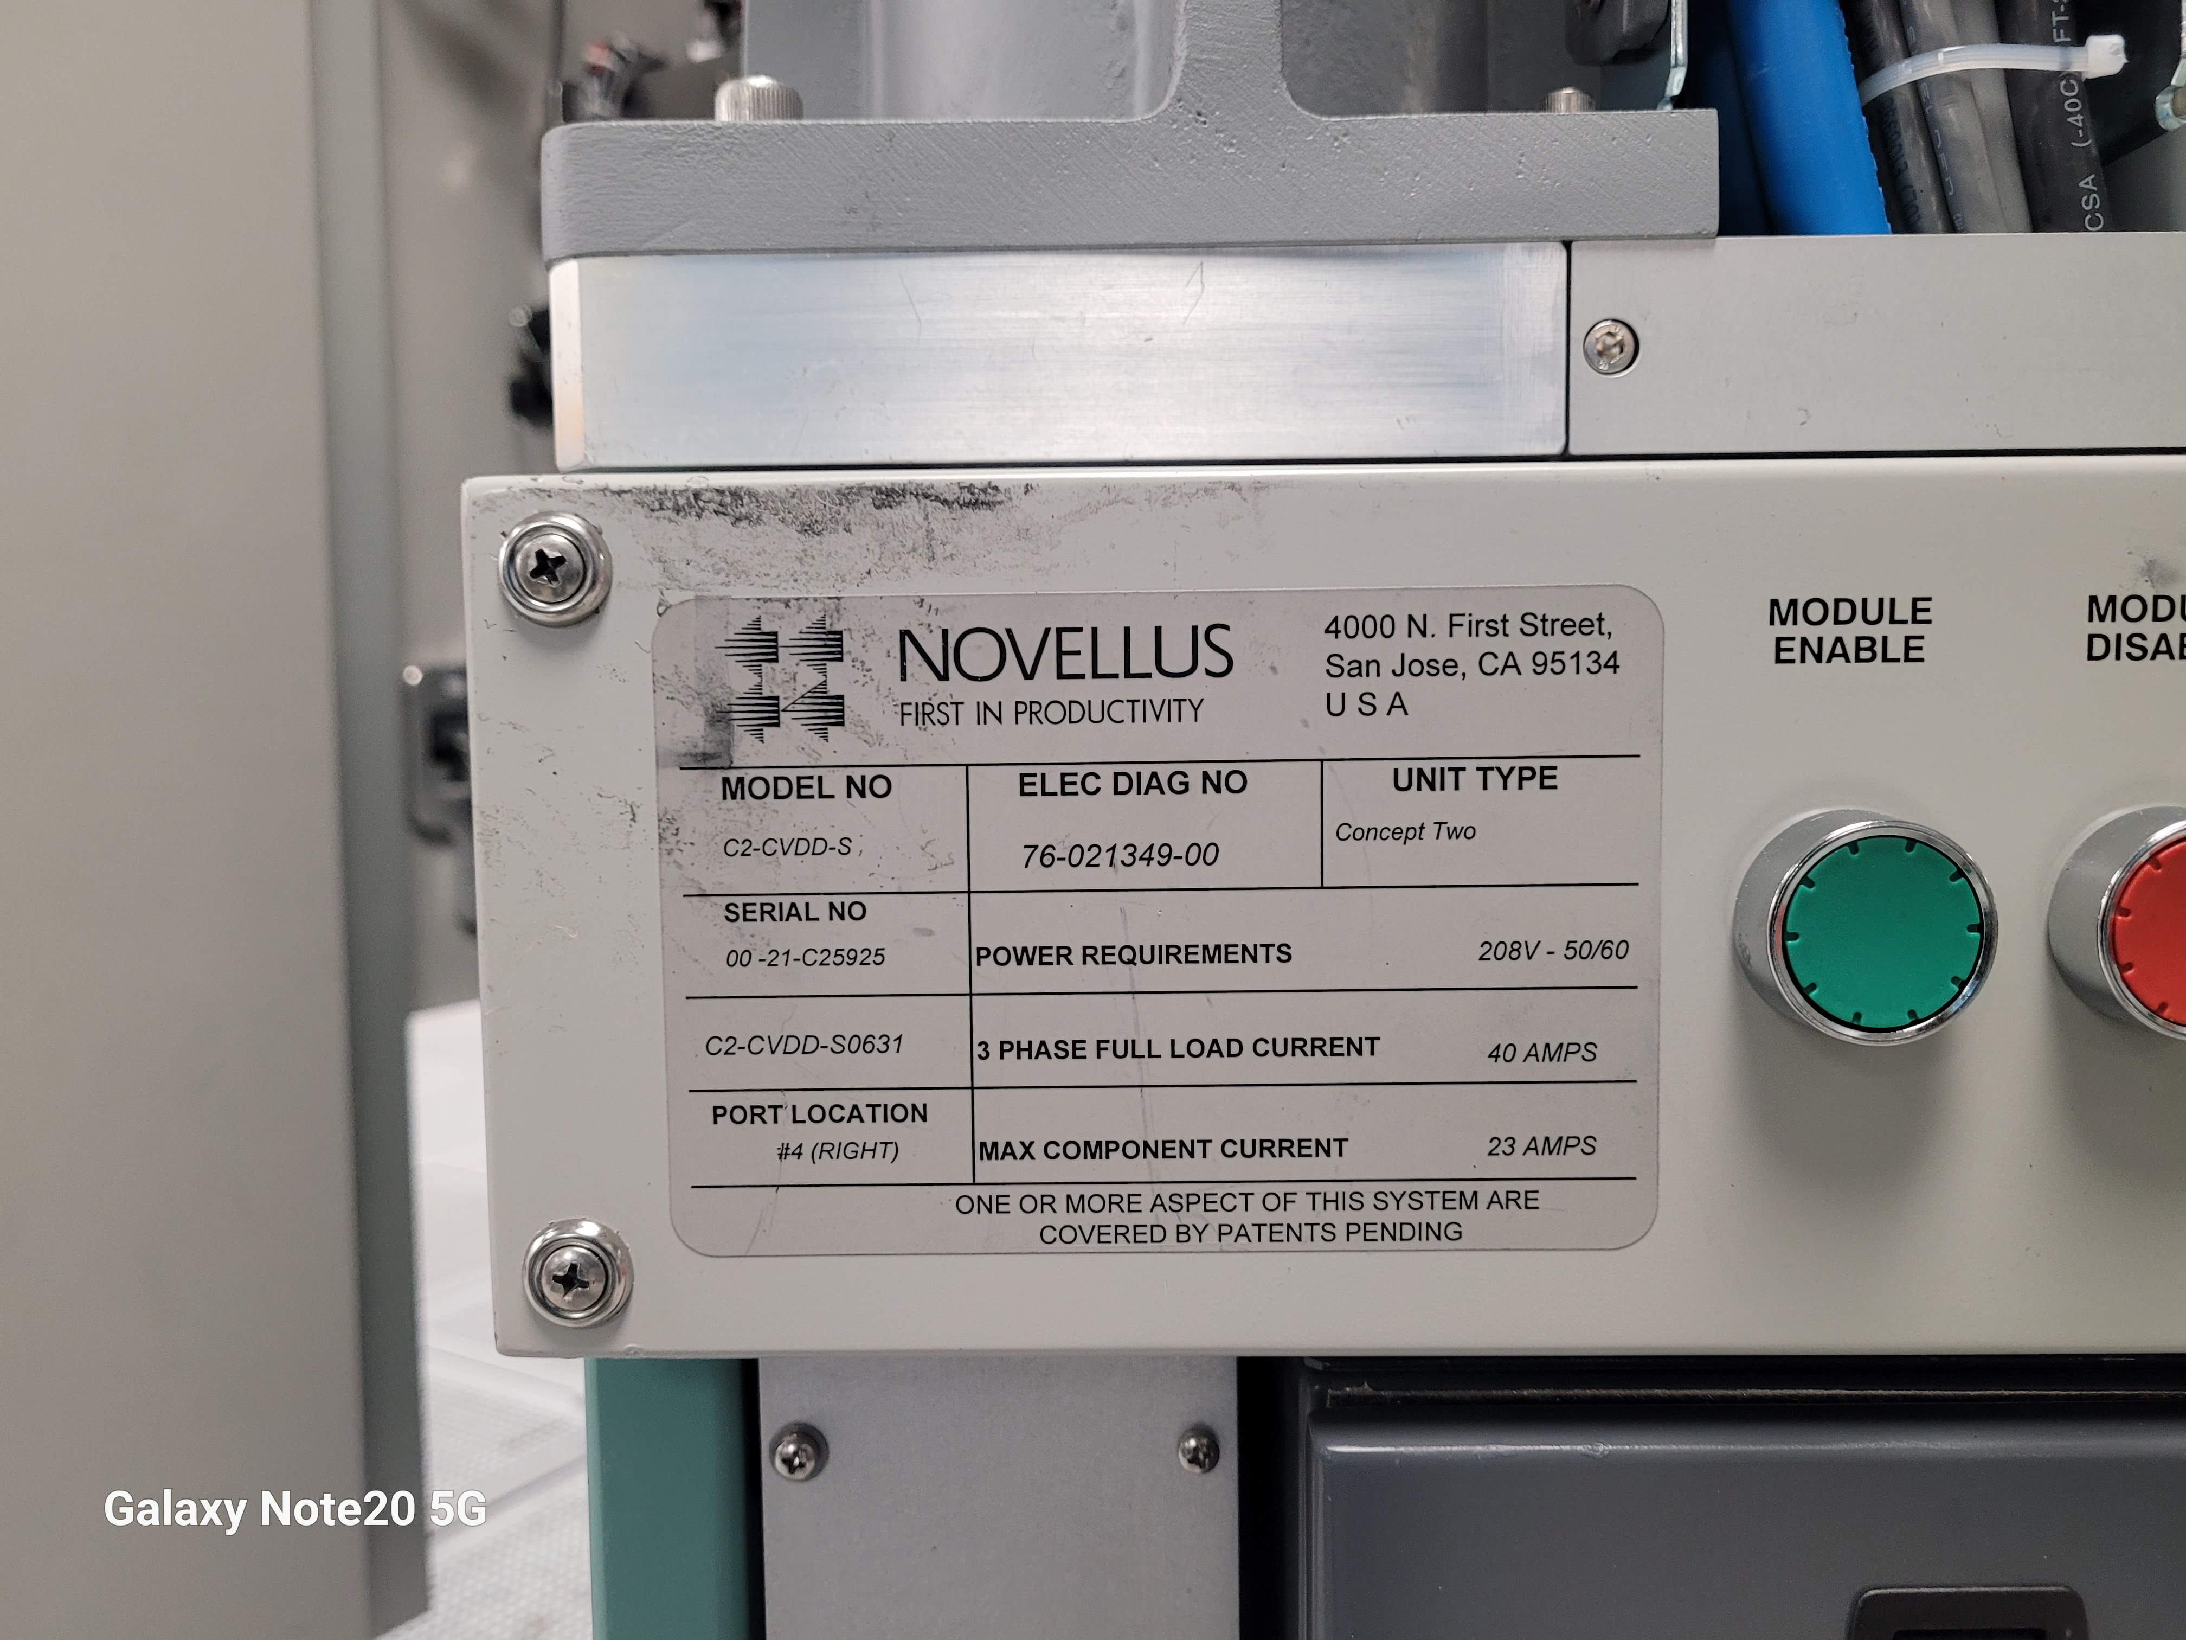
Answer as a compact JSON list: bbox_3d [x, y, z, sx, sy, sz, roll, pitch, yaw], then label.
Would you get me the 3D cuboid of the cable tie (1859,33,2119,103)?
[{"bbox_3d":[0.137,-0.115,0.256,0.038,0.008,0.024,-1,3,1],"label":"cable tie"}]

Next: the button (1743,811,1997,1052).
[{"bbox_3d":[0.098,0.014,0.208,0.030,0.030,0.010,-1,3,1],"label":"button"}]

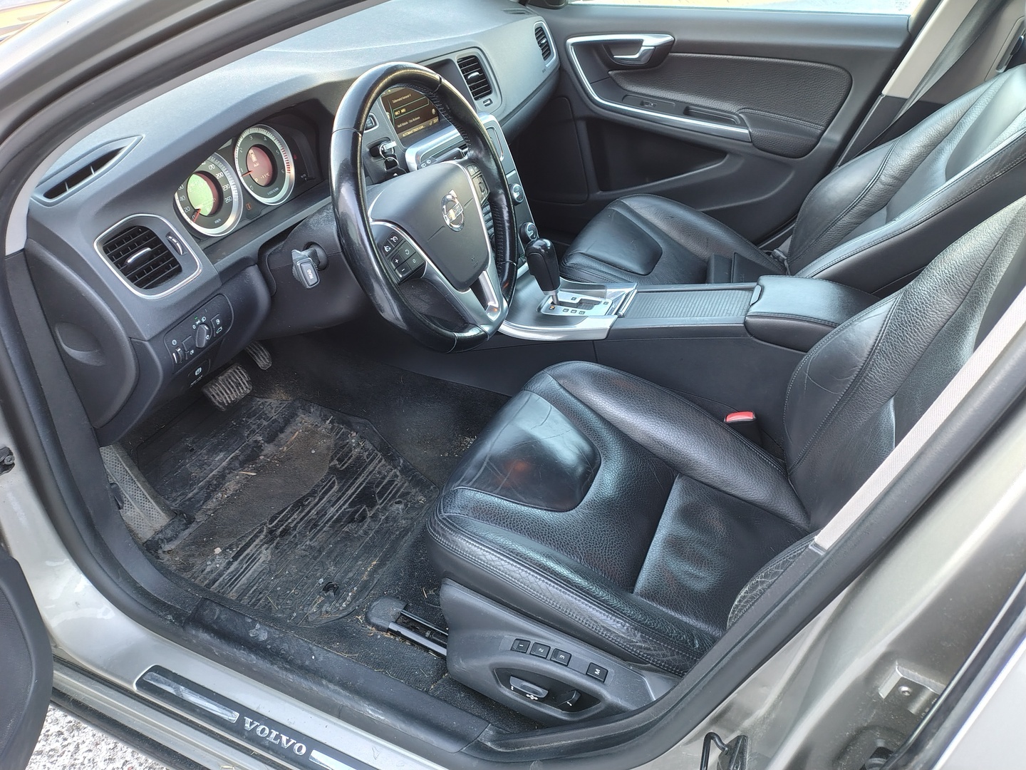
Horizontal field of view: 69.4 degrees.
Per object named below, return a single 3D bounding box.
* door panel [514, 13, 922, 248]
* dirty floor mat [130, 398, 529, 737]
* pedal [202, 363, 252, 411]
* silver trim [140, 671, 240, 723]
[{"bbox_3d":[0.409,-0.646,1.842,0.900,0.580,0.150,15,41,18],"label":"door panel"},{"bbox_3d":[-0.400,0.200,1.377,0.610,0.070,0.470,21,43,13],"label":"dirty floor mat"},{"bbox_3d":[-0.542,0.006,1.396,0.025,0.056,0.085,-18,25,37],"label":"pedal"},{"bbox_3d":[-0.476,0.460,1.094,0.172,0.005,0.015,15,41,18],"label":"silver trim"}]

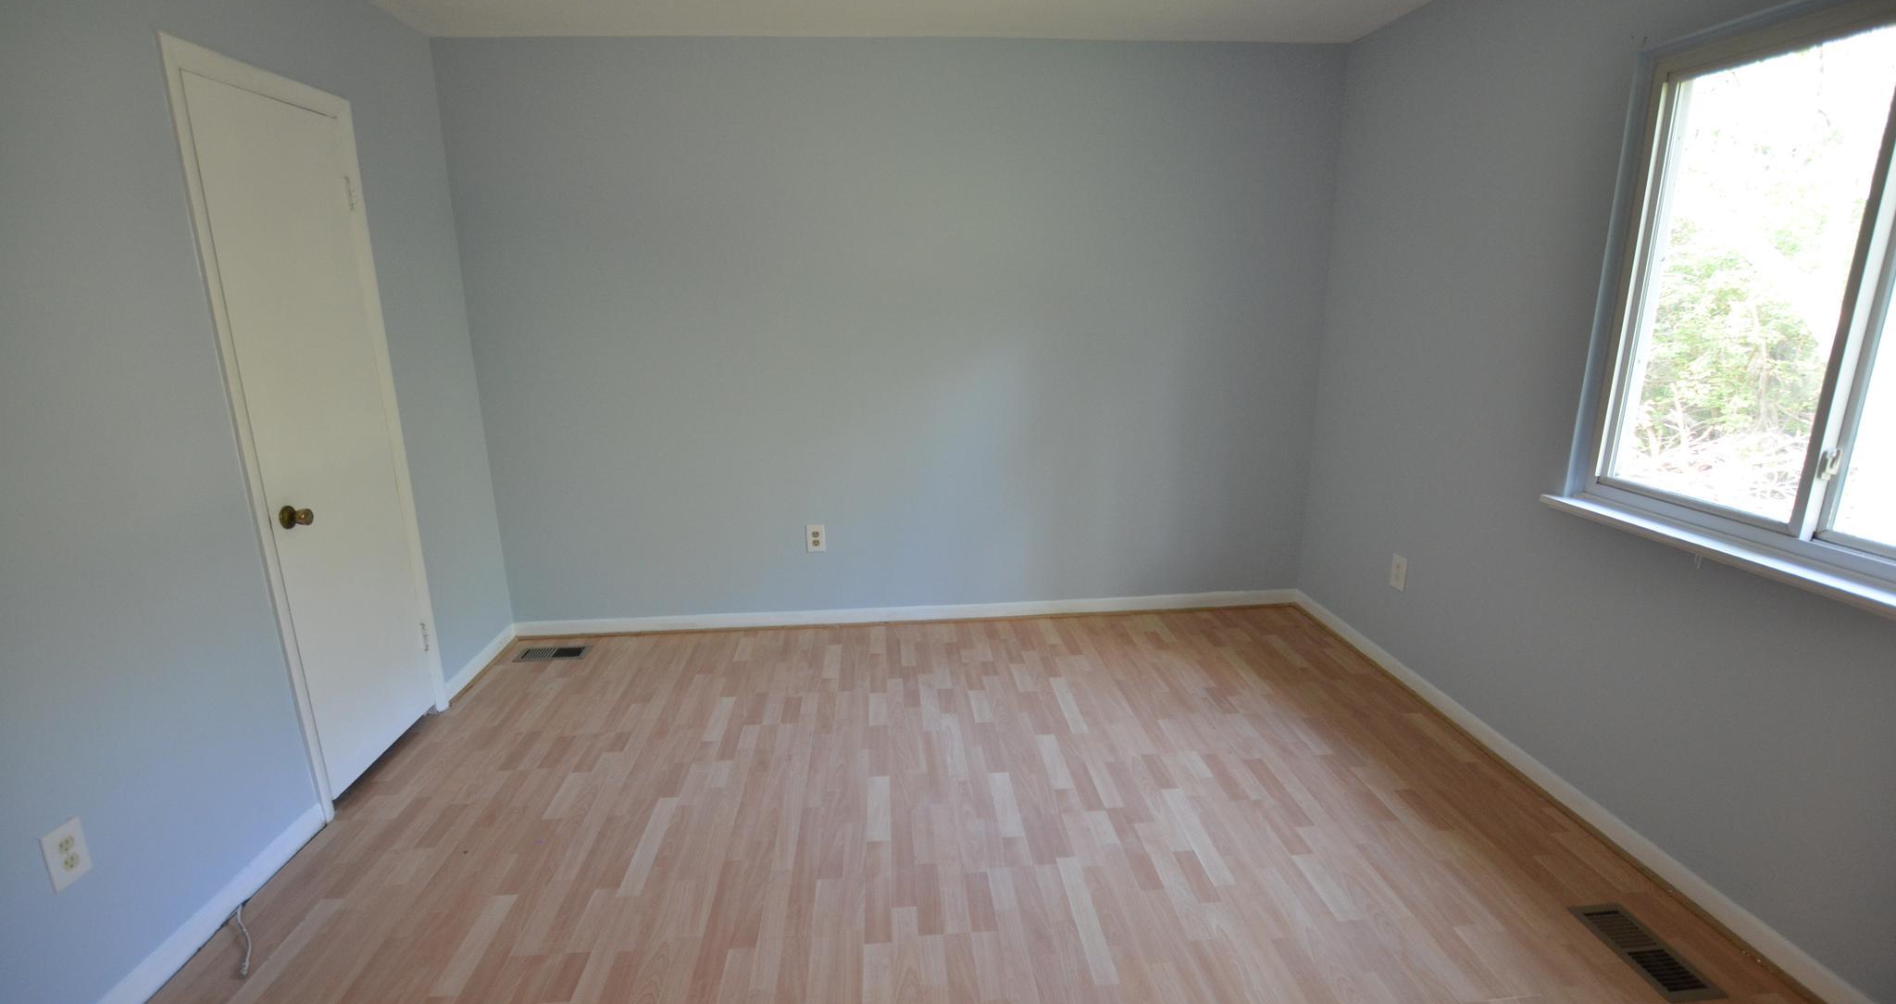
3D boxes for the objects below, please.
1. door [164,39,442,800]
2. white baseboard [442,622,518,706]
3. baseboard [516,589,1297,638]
[{"bbox_3d":[-1.904,-0.170,2.445,0.050,2.061,0.631,-2,15,-4],"label":"door"},{"bbox_3d":[-1.933,0.668,3.318,0.018,0.075,0.621,-2,15,-4],"label":"white baseboard"},{"bbox_3d":[-0.124,0.529,3.753,3.691,0.075,0.018,-2,15,-4],"label":"baseboard"}]

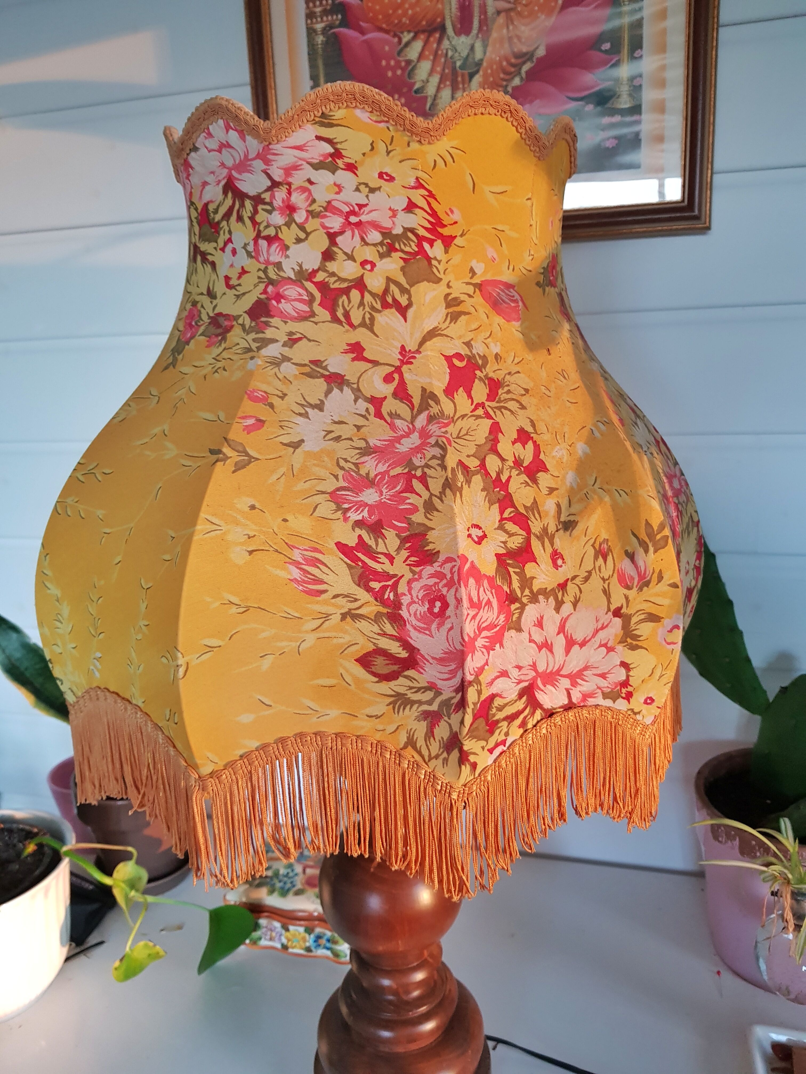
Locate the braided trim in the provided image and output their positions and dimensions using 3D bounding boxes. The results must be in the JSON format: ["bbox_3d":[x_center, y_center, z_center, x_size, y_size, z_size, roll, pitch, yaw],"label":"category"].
[{"bbox_3d":[-0.019,-0.236,0.509,0.250,0.032,0.250,-2,13,0],"label":"braided trim"}]

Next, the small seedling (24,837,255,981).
[{"bbox_3d":[-0.265,0.374,0.814,0.220,0.120,0.090,-8,14,-21],"label":"small seedling"}]

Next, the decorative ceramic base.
[{"bbox_3d":[-0.097,0.395,0.882,0.163,0.064,0.105,1,14,15],"label":"decorative ceramic base"}]

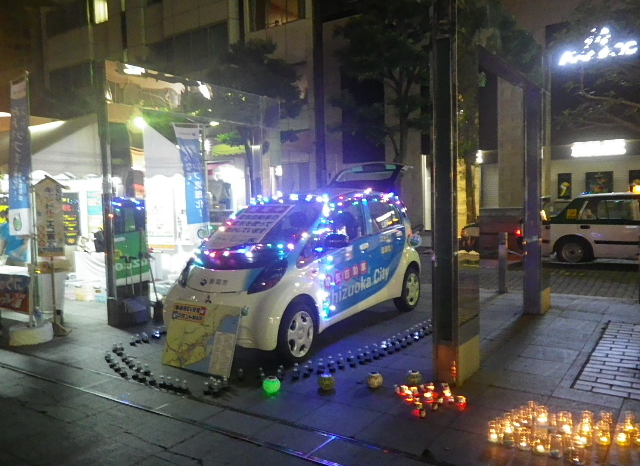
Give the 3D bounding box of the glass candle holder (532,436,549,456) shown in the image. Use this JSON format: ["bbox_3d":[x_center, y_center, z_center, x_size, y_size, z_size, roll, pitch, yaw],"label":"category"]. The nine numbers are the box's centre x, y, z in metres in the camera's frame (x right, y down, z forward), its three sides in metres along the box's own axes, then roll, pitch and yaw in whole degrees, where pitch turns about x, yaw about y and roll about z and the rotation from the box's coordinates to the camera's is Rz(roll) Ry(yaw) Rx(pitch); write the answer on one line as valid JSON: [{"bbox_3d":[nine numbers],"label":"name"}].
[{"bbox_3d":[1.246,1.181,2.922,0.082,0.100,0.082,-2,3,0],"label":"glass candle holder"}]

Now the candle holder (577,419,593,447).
[{"bbox_3d":[1.529,1.161,2.988,0.076,0.115,0.076,-2,3,0],"label":"candle holder"}]

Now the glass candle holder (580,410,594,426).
[{"bbox_3d":[1.586,1.127,3.066,0.067,0.102,0.067,-1,3,0],"label":"glass candle holder"}]

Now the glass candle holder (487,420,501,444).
[{"bbox_3d":[1.000,1.141,2.972,0.067,0.102,0.067,-1,3,0],"label":"glass candle holder"}]

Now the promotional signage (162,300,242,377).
[{"bbox_3d":[-1.066,0.935,4.637,0.835,0.595,0.020,0,-14,33],"label":"promotional signage"}]

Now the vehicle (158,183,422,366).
[{"bbox_3d":[-0.097,0.272,5.896,1.475,1.600,3.395,1,3,31],"label":"vehicle"}]

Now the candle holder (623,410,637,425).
[{"bbox_3d":[1.835,1.123,3.065,0.067,0.102,0.067,-1,3,0],"label":"candle holder"}]

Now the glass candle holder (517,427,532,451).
[{"bbox_3d":[1.137,1.144,2.877,0.067,0.102,0.067,-1,3,0],"label":"glass candle holder"}]

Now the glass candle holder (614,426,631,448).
[{"bbox_3d":[1.700,1.133,2.902,0.067,0.102,0.067,-1,3,0],"label":"glass candle holder"}]

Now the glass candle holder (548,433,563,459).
[{"bbox_3d":[1.272,1.146,2.787,0.067,0.102,0.067,-1,3,0],"label":"glass candle holder"}]

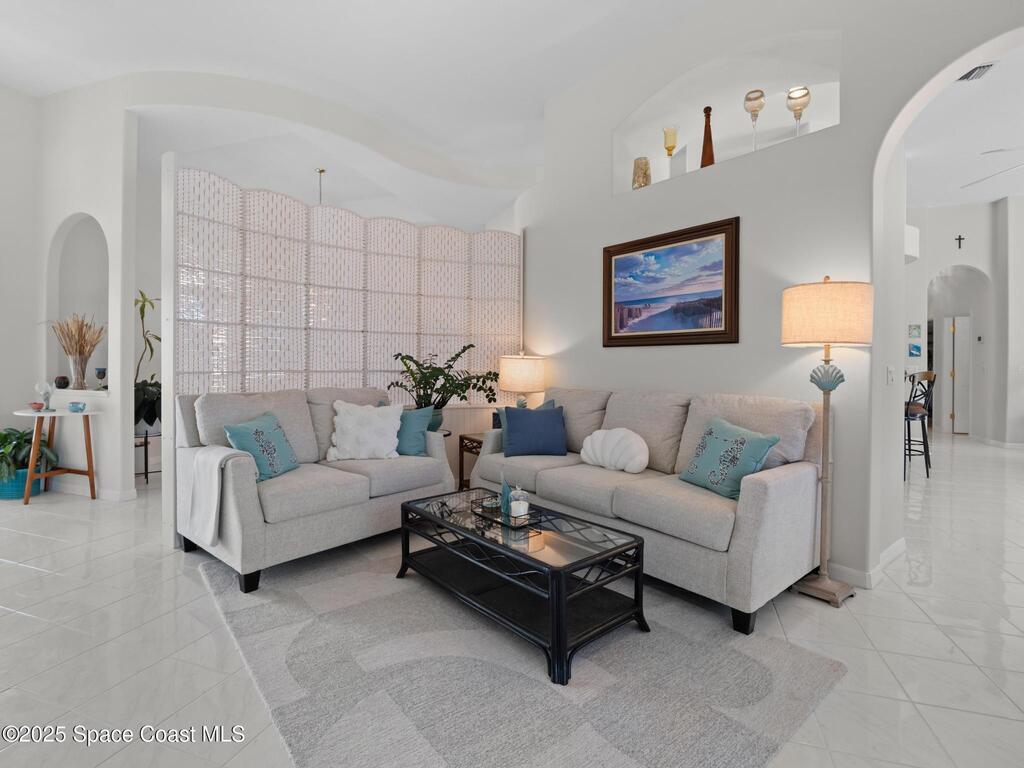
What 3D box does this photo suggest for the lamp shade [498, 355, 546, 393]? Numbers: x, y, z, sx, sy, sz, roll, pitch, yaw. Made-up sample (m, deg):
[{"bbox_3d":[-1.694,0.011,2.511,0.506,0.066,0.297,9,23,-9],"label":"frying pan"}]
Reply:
[{"bbox_3d":[0.091,-0.083,4.120,0.390,0.295,0.390,0,2,0],"label":"lamp shade"}]

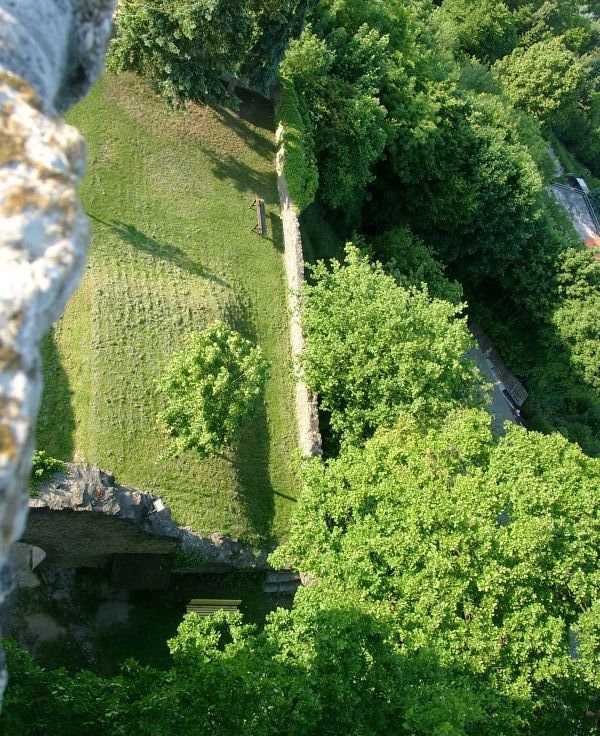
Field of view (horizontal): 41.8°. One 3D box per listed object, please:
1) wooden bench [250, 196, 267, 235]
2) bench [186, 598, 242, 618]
[{"bbox_3d":[-1.668,-6.402,33.038,0.540,0.800,1.620,4,64,-30],"label":"wooden bench"},{"bbox_3d":[-2.837,7.919,25.604,1.760,0.840,0.580,10,61,-28],"label":"bench"}]

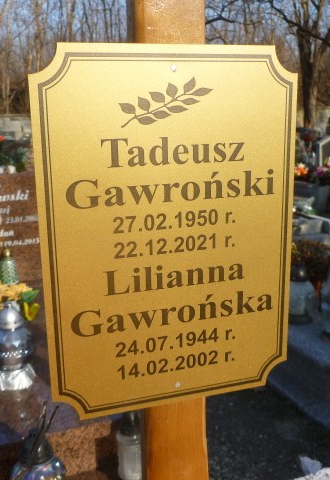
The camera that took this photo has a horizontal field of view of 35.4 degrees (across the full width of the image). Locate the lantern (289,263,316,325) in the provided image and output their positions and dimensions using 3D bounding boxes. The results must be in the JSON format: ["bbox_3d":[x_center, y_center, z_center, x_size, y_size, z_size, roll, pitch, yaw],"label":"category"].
[{"bbox_3d":[0.633,0.245,2.410,0.126,0.281,0.126,-1,14,0],"label":"lantern"}]

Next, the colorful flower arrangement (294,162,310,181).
[{"bbox_3d":[1.734,-0.873,6.600,0.220,0.230,0.200,-5,14,-22],"label":"colorful flower arrangement"}]

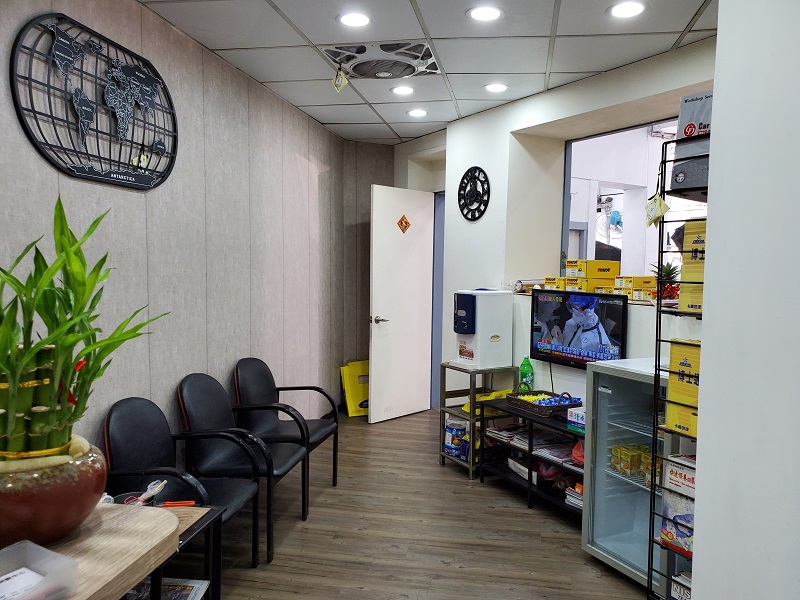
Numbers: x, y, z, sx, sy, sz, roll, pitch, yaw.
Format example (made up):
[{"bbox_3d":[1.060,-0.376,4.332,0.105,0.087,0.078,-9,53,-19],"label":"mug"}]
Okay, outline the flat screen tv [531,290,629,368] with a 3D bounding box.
[{"bbox_3d":[1.098,0.184,3.708,0.055,0.465,0.745,-1,4,-31],"label":"flat screen tv"}]

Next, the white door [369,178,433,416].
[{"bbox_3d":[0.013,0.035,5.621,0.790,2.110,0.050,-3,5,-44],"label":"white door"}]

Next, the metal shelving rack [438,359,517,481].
[{"bbox_3d":[0.552,0.821,4.223,0.400,0.730,0.375,-1,4,-31],"label":"metal shelving rack"}]

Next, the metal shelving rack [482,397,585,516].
[{"bbox_3d":[0.922,0.961,3.639,0.365,0.530,0.955,-1,4,-31],"label":"metal shelving rack"}]

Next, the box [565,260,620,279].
[{"bbox_3d":[1.320,-0.207,4.071,0.325,0.117,0.172,-1,4,-31],"label":"box"}]

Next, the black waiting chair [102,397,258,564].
[{"bbox_3d":[-0.952,0.839,2.578,0.550,0.850,0.535,1,3,6],"label":"black waiting chair"}]

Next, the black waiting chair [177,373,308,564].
[{"bbox_3d":[-0.817,0.808,3.122,0.550,0.850,0.535,1,4,11],"label":"black waiting chair"}]

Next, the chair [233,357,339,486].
[{"bbox_3d":[-0.707,0.777,3.653,0.550,0.850,0.535,2,4,11],"label":"chair"}]

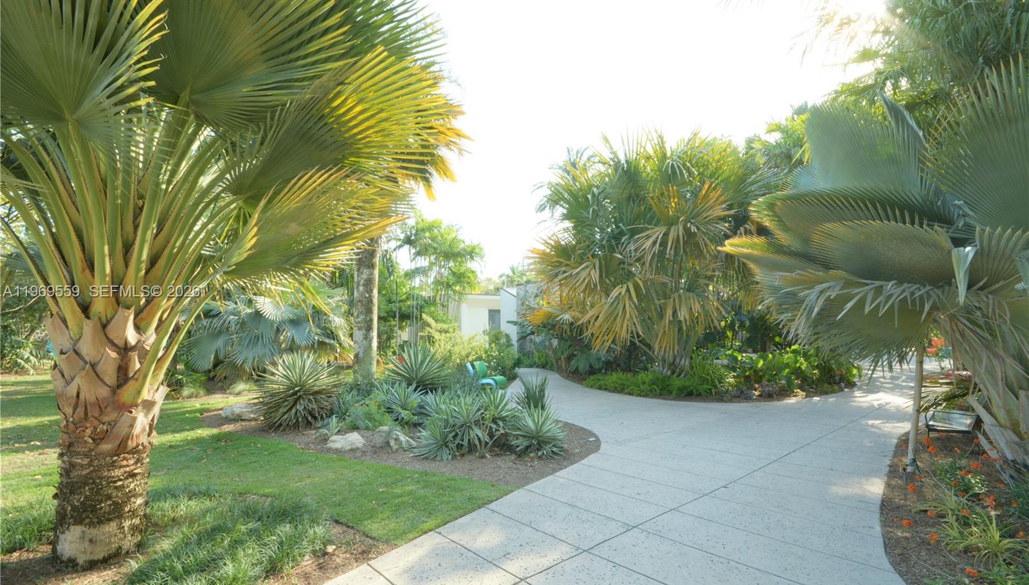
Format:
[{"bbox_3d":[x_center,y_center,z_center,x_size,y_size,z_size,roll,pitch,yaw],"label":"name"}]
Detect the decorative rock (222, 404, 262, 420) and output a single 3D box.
[{"bbox_3d":[-4.874,2.152,7.700,0.750,0.280,0.450,0,-3,0],"label":"decorative rock"}]

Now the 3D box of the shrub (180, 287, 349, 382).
[{"bbox_3d":[-7.163,1.223,12.300,4.700,2.700,4.000,0,-3,0],"label":"shrub"}]

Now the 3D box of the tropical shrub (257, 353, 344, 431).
[{"bbox_3d":[-3.512,1.628,7.000,1.380,1.220,1.300,0,-3,0],"label":"tropical shrub"}]

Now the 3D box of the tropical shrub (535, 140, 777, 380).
[{"bbox_3d":[4.093,-1.104,12.800,7.100,7.200,6.200,0,-3,0],"label":"tropical shrub"}]

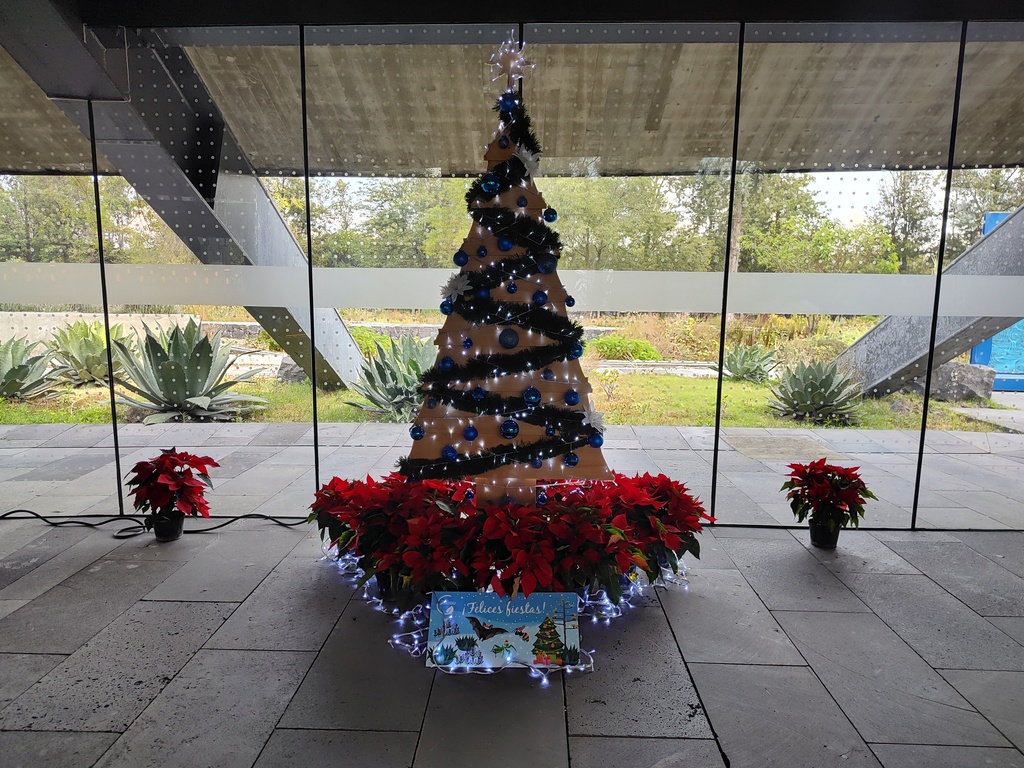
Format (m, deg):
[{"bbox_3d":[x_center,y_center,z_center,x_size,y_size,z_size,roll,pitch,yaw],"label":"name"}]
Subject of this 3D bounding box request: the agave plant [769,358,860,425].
[{"bbox_3d":[3.467,0.027,7.764,1.054,0.712,1.021,1,8,2],"label":"agave plant"}]

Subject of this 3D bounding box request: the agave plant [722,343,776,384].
[{"bbox_3d":[3.745,-0.334,10.856,1.000,0.593,0.950,1,8,2],"label":"agave plant"}]

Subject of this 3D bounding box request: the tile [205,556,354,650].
[{"bbox_3d":[-0.976,0.997,3.135,0.475,0.020,0.912,1,8,2],"label":"tile"}]

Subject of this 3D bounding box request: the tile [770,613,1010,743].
[{"bbox_3d":[1.419,1.131,2.693,0.469,0.020,0.923,1,8,2],"label":"tile"}]

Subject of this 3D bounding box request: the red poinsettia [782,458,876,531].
[{"bbox_3d":[1.804,0.620,3.832,0.503,0.375,0.484,1,8,2],"label":"red poinsettia"}]

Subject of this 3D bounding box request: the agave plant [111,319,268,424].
[{"bbox_3d":[-3.910,-0.220,8.072,1.850,1.018,1.750,1,8,2],"label":"agave plant"}]

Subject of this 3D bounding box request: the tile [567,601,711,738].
[{"bbox_3d":[0.446,1.117,2.725,0.482,0.020,0.931,1,8,2],"label":"tile"}]

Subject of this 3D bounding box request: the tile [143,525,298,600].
[{"bbox_3d":[-1.438,0.933,3.534,0.475,0.020,0.902,1,8,2],"label":"tile"}]

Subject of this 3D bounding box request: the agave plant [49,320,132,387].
[{"bbox_3d":[-5.862,-0.441,9.583,1.149,0.874,1.116,1,8,2],"label":"agave plant"}]

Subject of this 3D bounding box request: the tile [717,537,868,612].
[{"bbox_3d":[1.446,0.999,3.607,0.472,0.020,0.913,1,8,2],"label":"tile"}]

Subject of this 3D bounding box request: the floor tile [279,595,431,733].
[{"bbox_3d":[-0.516,1.070,2.665,0.475,0.020,0.921,1,8,2],"label":"floor tile"}]

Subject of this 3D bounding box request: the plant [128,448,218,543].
[{"bbox_3d":[-1.954,0.639,3.972,0.490,0.525,0.460,1,8,2],"label":"plant"}]

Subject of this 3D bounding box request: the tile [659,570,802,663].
[{"bbox_3d":[0.949,1.058,3.168,0.479,0.020,0.926,1,8,2],"label":"tile"}]

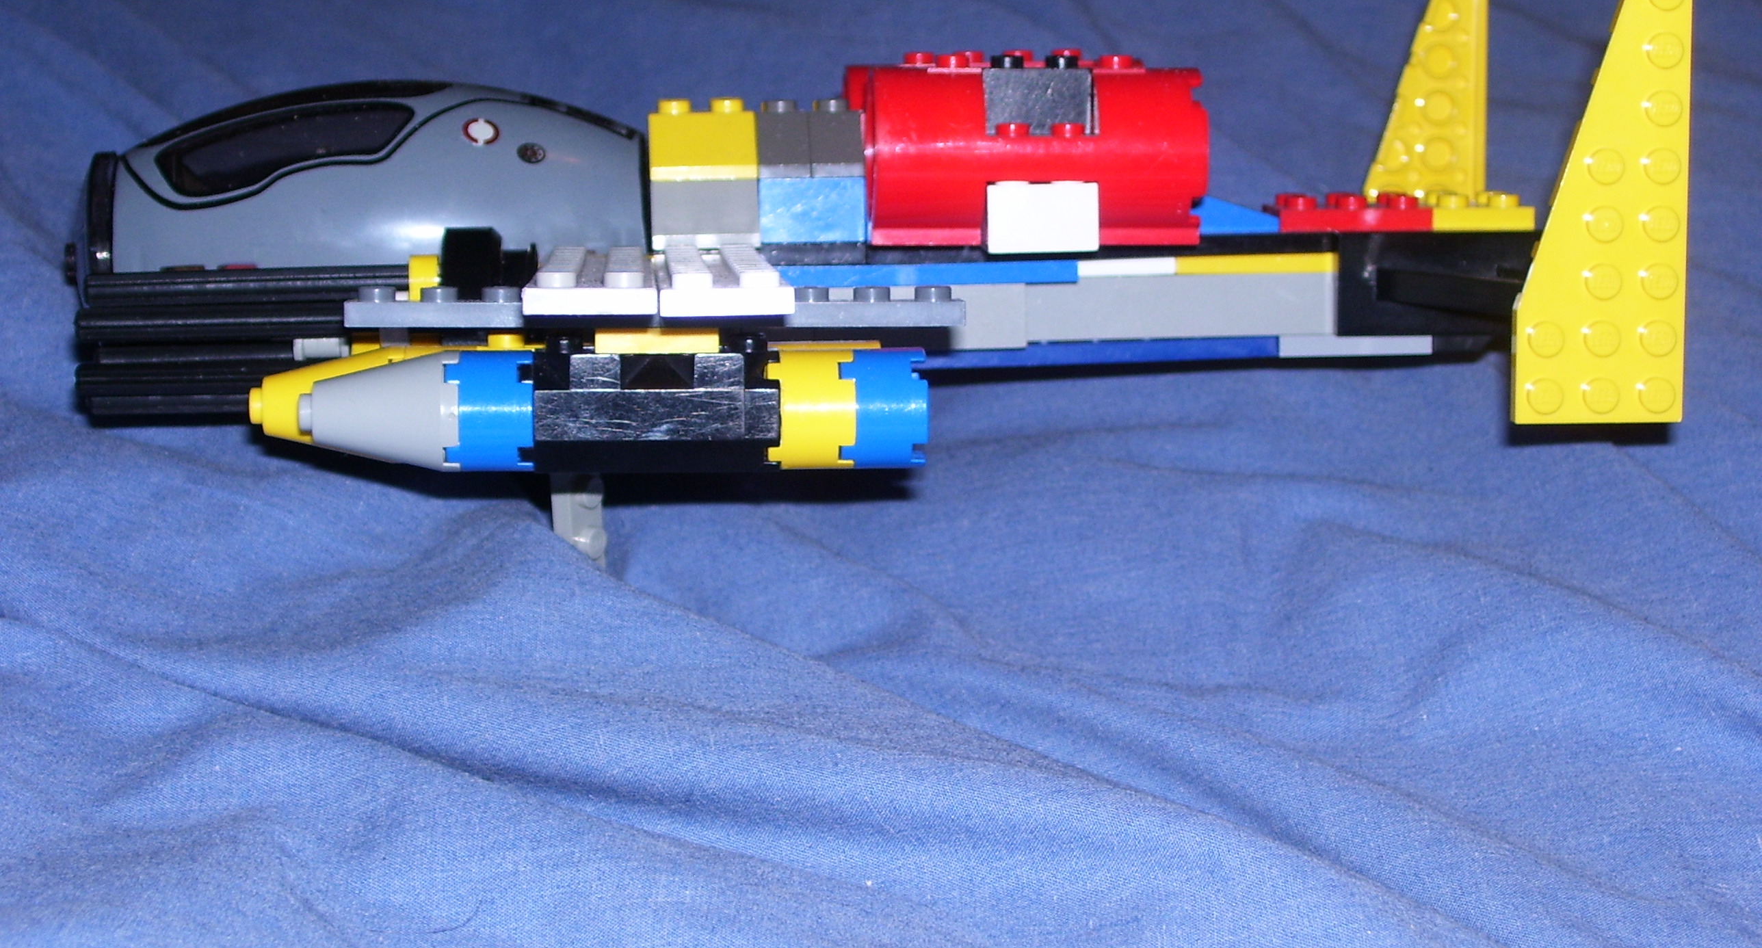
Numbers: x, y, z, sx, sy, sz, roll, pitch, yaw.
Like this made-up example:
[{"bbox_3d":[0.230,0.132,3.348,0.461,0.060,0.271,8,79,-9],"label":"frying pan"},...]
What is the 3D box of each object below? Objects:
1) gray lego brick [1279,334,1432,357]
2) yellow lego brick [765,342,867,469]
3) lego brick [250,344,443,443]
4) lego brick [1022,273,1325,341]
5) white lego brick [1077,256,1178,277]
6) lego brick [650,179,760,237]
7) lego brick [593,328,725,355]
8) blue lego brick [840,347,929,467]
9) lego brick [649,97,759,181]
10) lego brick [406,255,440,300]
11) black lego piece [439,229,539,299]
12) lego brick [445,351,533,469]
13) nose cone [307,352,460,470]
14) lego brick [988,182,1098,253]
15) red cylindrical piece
[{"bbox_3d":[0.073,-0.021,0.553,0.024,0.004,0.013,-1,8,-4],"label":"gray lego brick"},{"bbox_3d":[-0.010,-0.009,0.479,0.011,0.016,0.016,0,6,-5],"label":"yellow lego brick"},{"bbox_3d":[-0.075,-0.009,0.485,0.021,0.016,0.016,-1,8,-4],"label":"lego brick"},{"bbox_3d":[0.045,-0.027,0.551,0.048,0.010,0.013,-1,8,-4],"label":"lego brick"},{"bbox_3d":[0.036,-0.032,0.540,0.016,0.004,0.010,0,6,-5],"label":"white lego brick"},{"bbox_3d":[-0.026,-0.039,0.528,0.016,0.010,0.015,-1,8,-4],"label":"lego brick"},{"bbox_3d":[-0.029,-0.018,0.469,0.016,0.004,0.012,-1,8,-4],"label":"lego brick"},{"bbox_3d":[0.000,-0.009,0.480,0.011,0.016,0.016,0,6,-5],"label":"blue lego brick"},{"bbox_3d":[-0.027,-0.050,0.536,0.016,0.011,0.016,0,6,-5],"label":"lego brick"},{"bbox_3d":[-0.065,-0.027,0.506,0.004,0.008,0.008,0,6,-5],"label":"lego brick"},{"bbox_3d":[-0.053,-0.028,0.483,0.013,0.011,0.009,-1,8,-4],"label":"black lego piece"},{"bbox_3d":[-0.051,-0.008,0.470,0.011,0.016,0.016,-1,8,-4],"label":"lego brick"},{"bbox_3d":[-0.066,-0.008,0.471,0.021,0.016,0.016,0,6,-5],"label":"nose cone"},{"bbox_3d":[0.023,-0.038,0.517,0.016,0.010,0.009,-1,8,-4],"label":"lego brick"},{"bbox_3d":[0.023,-0.048,0.523,0.048,0.027,0.024,-1,8,-4],"label":"red cylindrical piece"}]

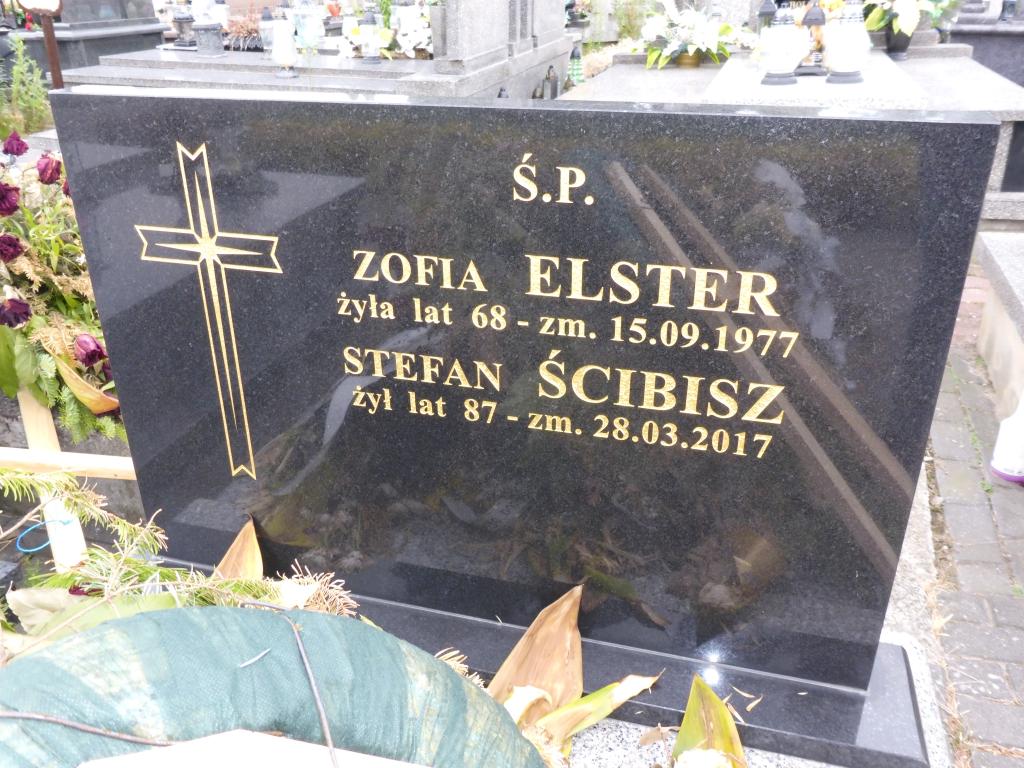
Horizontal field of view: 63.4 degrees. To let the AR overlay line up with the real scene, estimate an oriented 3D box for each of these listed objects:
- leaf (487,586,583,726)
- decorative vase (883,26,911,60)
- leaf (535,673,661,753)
[{"bbox_3d":[0.052,0.349,1.075,0.106,0.052,0.189,18,66,19],"label":"leaf"},{"bbox_3d":[2.420,-2.138,5.200,0.140,0.195,0.140,6,25,14],"label":"decorative vase"},{"bbox_3d":[0.124,0.403,1.034,0.195,0.040,0.045,-12,27,-25],"label":"leaf"}]

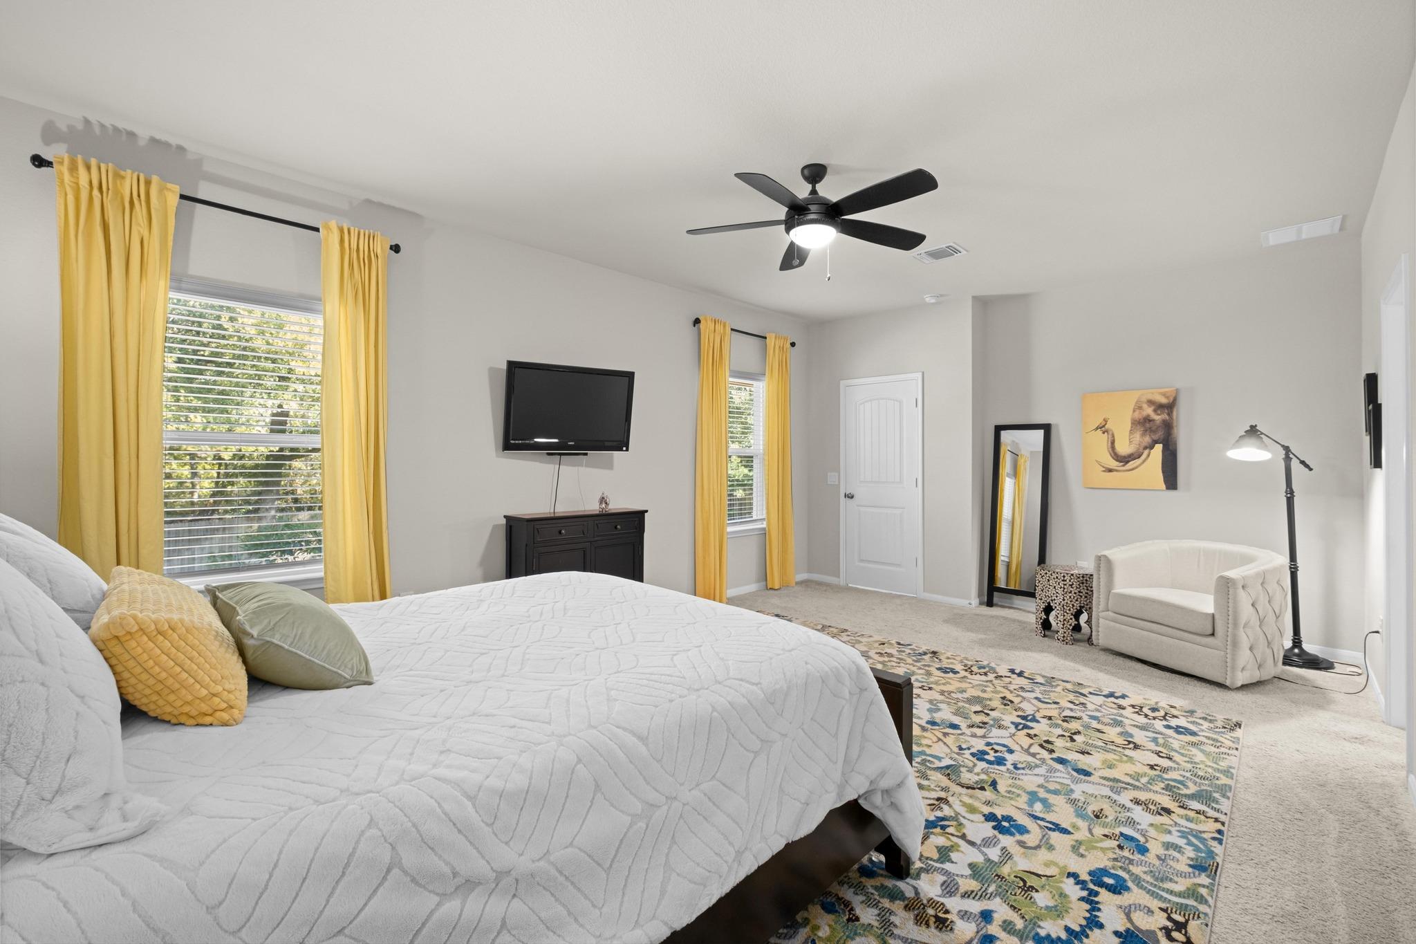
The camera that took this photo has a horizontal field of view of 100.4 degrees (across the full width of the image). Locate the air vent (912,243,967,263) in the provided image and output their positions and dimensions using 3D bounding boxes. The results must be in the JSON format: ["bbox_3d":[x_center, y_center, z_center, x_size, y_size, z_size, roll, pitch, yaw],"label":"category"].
[{"bbox_3d":[1.650,-1.534,4.187,0.310,0.020,0.240,0,0,45],"label":"air vent"}]

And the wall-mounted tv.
[{"bbox_3d":[-0.974,-0.443,4.179,0.980,0.595,0.080,0,8,-40],"label":"wall-mounted tv"}]

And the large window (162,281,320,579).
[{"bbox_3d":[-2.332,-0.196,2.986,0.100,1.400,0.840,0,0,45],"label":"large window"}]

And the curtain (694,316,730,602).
[{"bbox_3d":[0.056,-0.087,5.252,0.100,2.520,0.400,0,0,45],"label":"curtain"}]

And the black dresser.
[{"bbox_3d":[-0.898,0.744,4.140,0.370,0.900,1.020,0,0,45],"label":"black dresser"}]

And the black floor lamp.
[{"bbox_3d":[3.653,0.446,3.773,0.460,1.510,0.310,0,0,14],"label":"black floor lamp"}]

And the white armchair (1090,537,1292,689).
[{"bbox_3d":[3.112,0.840,3.762,0.700,0.720,0.810,0,0,-17],"label":"white armchair"}]

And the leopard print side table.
[{"bbox_3d":[2.641,0.951,4.310,0.400,0.490,0.420,0,0,-21],"label":"leopard print side table"}]

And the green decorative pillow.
[{"bbox_3d":[-1.035,0.387,1.439,0.530,0.160,0.300,0,-37,45],"label":"green decorative pillow"}]

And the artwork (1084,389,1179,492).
[{"bbox_3d":[3.257,-0.247,4.570,0.600,0.750,0.035,0,0,45],"label":"artwork"}]

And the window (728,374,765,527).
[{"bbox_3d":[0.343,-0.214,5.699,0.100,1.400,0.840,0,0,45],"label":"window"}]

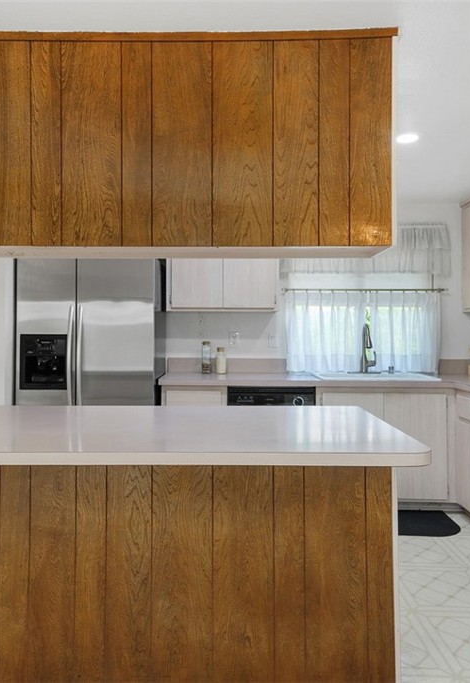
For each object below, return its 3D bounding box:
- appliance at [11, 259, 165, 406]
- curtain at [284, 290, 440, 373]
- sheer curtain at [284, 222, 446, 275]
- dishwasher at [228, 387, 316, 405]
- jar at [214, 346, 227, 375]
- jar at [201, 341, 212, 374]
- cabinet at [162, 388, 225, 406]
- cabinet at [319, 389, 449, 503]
[{"bbox_3d":[-0.975,0.301,3.658,0.890,1.770,0.750,0,1,0],"label":"appliance"},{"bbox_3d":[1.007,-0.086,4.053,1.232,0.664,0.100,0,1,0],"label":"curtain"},{"bbox_3d":[1.024,-0.722,3.999,1.340,0.411,0.100,0,1,0],"label":"sheer curtain"},{"bbox_3d":[0.246,0.736,3.853,0.613,0.850,0.610,0,1,-1],"label":"dishwasher"},{"bbox_3d":[-0.103,0.152,3.964,0.086,0.207,0.086,0,1,0],"label":"jar"},{"bbox_3d":[-0.224,0.125,4.031,0.075,0.258,0.075,0,1,0],"label":"jar"},{"bbox_3d":[-0.294,0.717,3.835,0.447,0.815,0.600,0,1,-1],"label":"cabinet"},{"bbox_3d":[1.038,0.714,3.865,0.922,0.800,0.600,0,1,-1],"label":"cabinet"}]

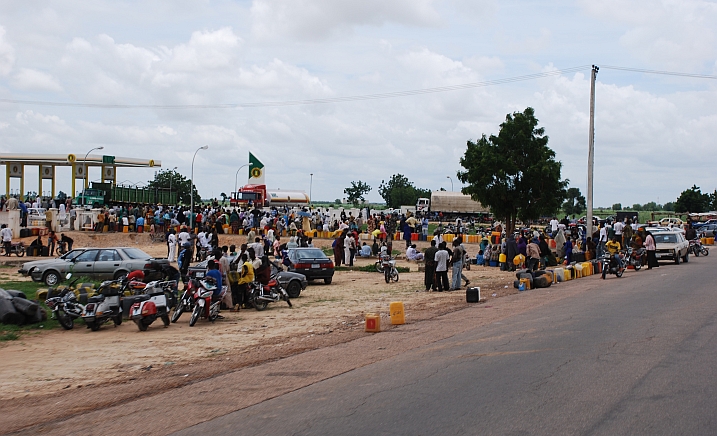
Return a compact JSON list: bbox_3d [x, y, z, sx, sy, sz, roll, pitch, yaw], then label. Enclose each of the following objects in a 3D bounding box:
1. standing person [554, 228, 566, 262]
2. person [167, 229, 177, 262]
[{"bbox_3d":[9.884,1.358,55.489,0.550,1.630,0.500,2,1,30],"label":"standing person"},{"bbox_3d":[-9.439,1.377,57.488,0.360,1.750,0.480,1,1,-41],"label":"person"}]

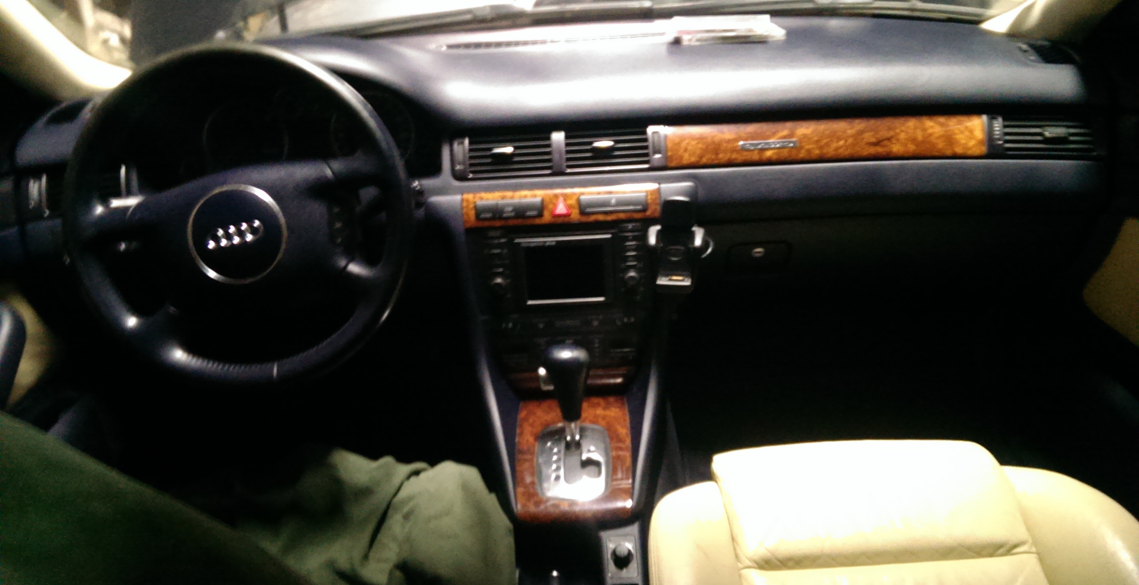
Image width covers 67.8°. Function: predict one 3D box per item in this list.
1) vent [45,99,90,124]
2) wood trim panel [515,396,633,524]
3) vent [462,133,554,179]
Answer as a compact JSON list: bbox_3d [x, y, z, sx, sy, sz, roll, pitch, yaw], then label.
[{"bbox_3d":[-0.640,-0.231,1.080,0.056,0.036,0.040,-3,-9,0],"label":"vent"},{"bbox_3d":[0.004,0.185,0.945,0.128,0.028,0.165,-3,38,0],"label":"wood trim panel"},{"bbox_3d":[-0.076,-0.171,1.055,0.114,0.052,0.035,-3,16,0],"label":"vent"}]

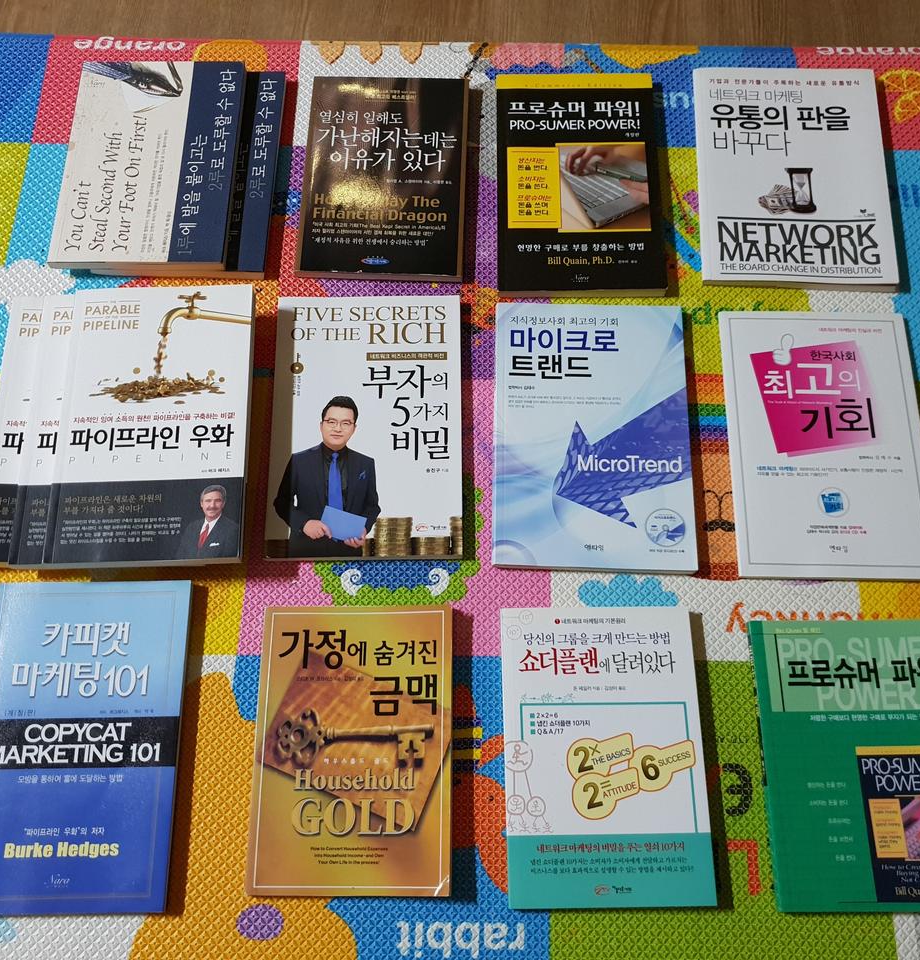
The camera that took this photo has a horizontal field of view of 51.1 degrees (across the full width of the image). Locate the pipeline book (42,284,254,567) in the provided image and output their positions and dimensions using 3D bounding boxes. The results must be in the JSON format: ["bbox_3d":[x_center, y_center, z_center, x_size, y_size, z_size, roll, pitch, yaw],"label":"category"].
[{"bbox_3d":[-0.239,-0.047,0.758,0.146,0.011,0.231,-2,71,0],"label":"pipeline book"}]

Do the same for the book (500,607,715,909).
[{"bbox_3d":[0.103,0.195,0.689,0.140,0.011,0.204,-1,71,1],"label":"book"}]

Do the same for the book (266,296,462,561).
[{"bbox_3d":[-0.075,-0.046,0.777,0.152,0.010,0.225,-1,71,1],"label":"book"}]

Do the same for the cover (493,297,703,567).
[{"bbox_3d":[0.105,-0.037,0.769,0.154,0.012,0.223,1,71,1],"label":"cover"}]

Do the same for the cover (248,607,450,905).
[{"bbox_3d":[-0.076,0.191,0.693,0.139,0.012,0.199,0,71,1],"label":"cover"}]

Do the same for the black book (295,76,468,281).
[{"bbox_3d":[-0.066,-0.270,0.854,0.143,0.011,0.205,2,71,2],"label":"black book"}]

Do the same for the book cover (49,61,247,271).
[{"bbox_3d":[-0.270,-0.279,0.846,0.147,0.013,0.209,1,71,1],"label":"book cover"}]

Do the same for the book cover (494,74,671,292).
[{"bbox_3d":[0.104,-0.262,0.847,0.141,0.013,0.224,0,71,1],"label":"book cover"}]

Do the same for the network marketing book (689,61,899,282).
[{"bbox_3d":[0.290,-0.268,0.846,0.163,0.012,0.221,2,71,2],"label":"network marketing book"}]

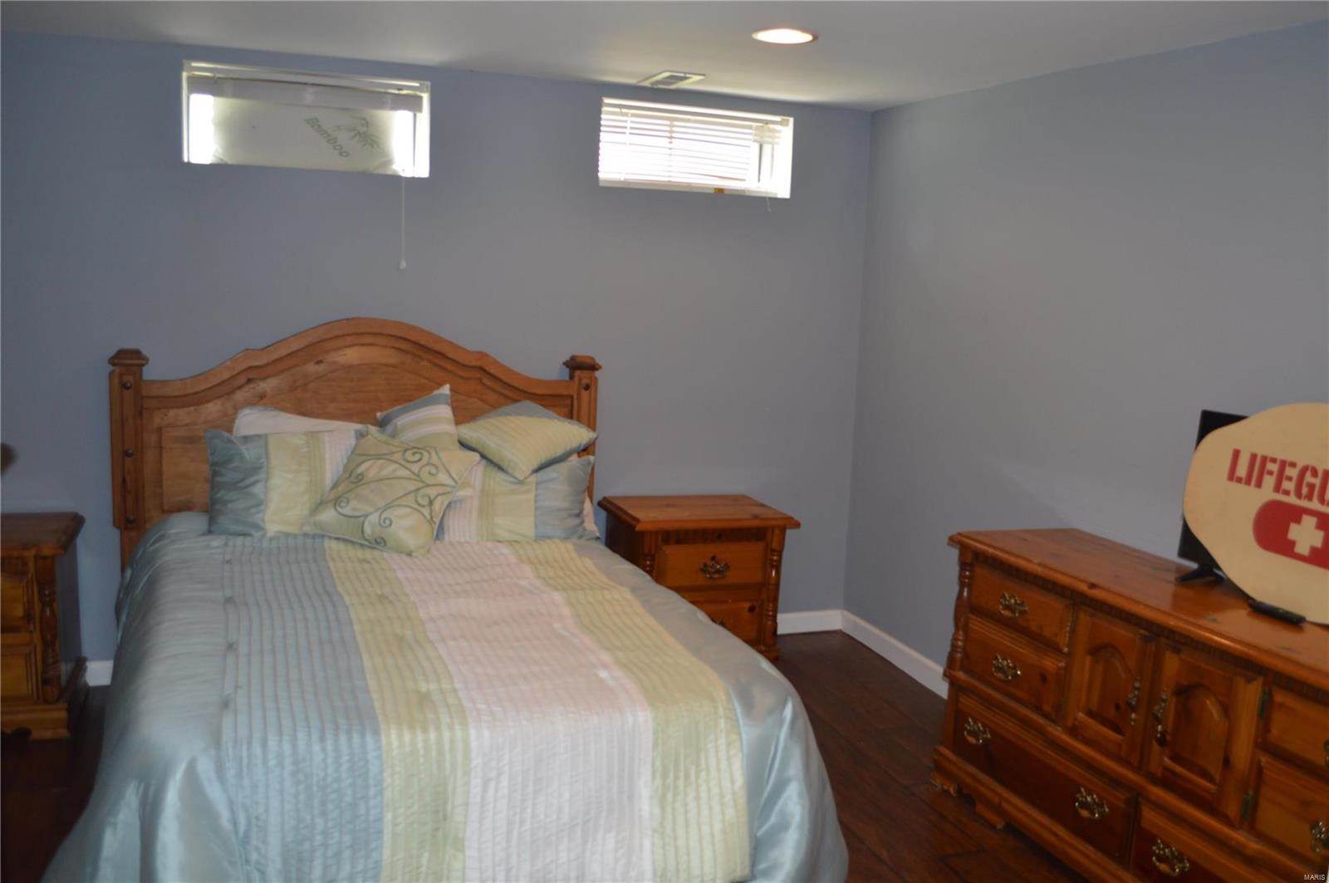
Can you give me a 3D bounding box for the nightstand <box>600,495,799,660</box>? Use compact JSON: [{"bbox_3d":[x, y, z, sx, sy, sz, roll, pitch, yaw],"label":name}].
[{"bbox_3d":[0.115,0.584,4.339,0.647,0.638,0.486,-1,9,-19],"label":"nightstand"}]

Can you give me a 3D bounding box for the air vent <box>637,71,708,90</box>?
[{"bbox_3d":[0.024,-1.322,4.064,0.158,0.020,0.322,-1,9,-21],"label":"air vent"}]

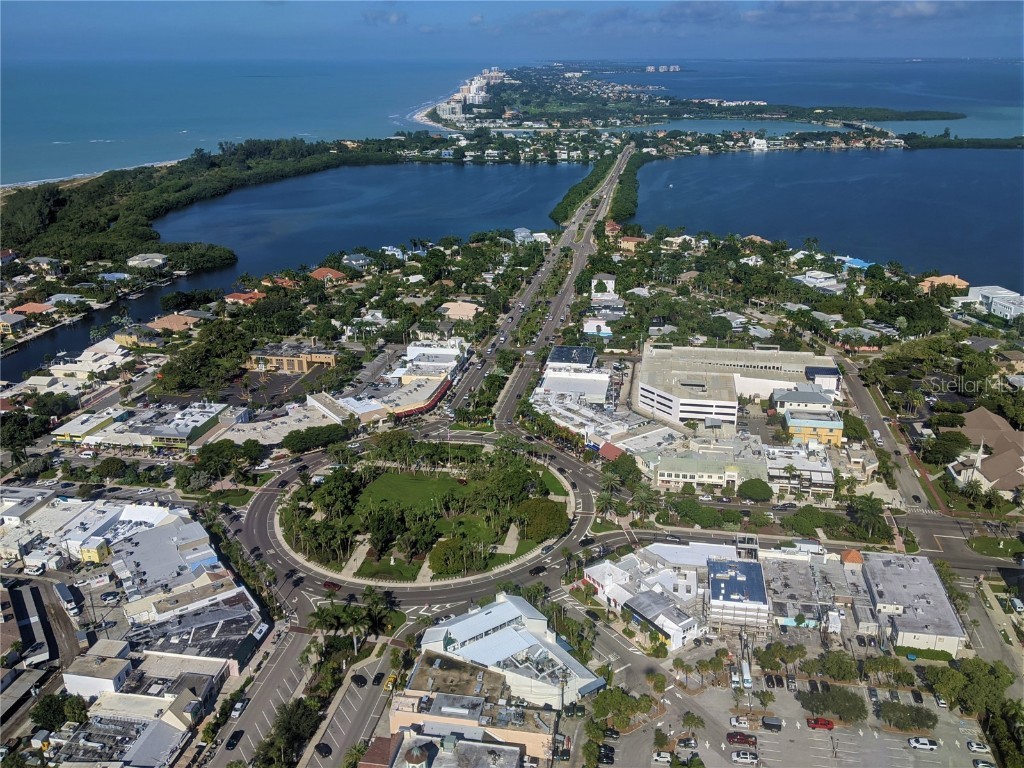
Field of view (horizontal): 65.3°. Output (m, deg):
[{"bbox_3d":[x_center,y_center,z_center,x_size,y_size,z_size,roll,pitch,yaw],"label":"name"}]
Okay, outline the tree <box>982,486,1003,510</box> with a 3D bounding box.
[{"bbox_3d":[164.430,41.130,272.840,6.200,9.600,6.200,0,22,0],"label":"tree"}]

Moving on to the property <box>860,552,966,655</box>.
[{"bbox_3d":[113.690,62.030,229.330,18.900,6.600,37.300,4,23,10],"label":"property"}]

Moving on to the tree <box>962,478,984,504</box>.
[{"bbox_3d":[164.890,38.360,283.650,6.900,9.000,6.900,0,22,0],"label":"tree"}]

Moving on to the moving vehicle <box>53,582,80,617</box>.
[{"bbox_3d":[-127.490,62.330,229.260,2.600,3.700,13.000,-19,29,-39],"label":"moving vehicle"}]

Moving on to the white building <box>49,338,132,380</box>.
[{"bbox_3d":[-212.220,-13.190,410.750,27.500,7.500,37.500,4,23,10],"label":"white building"}]

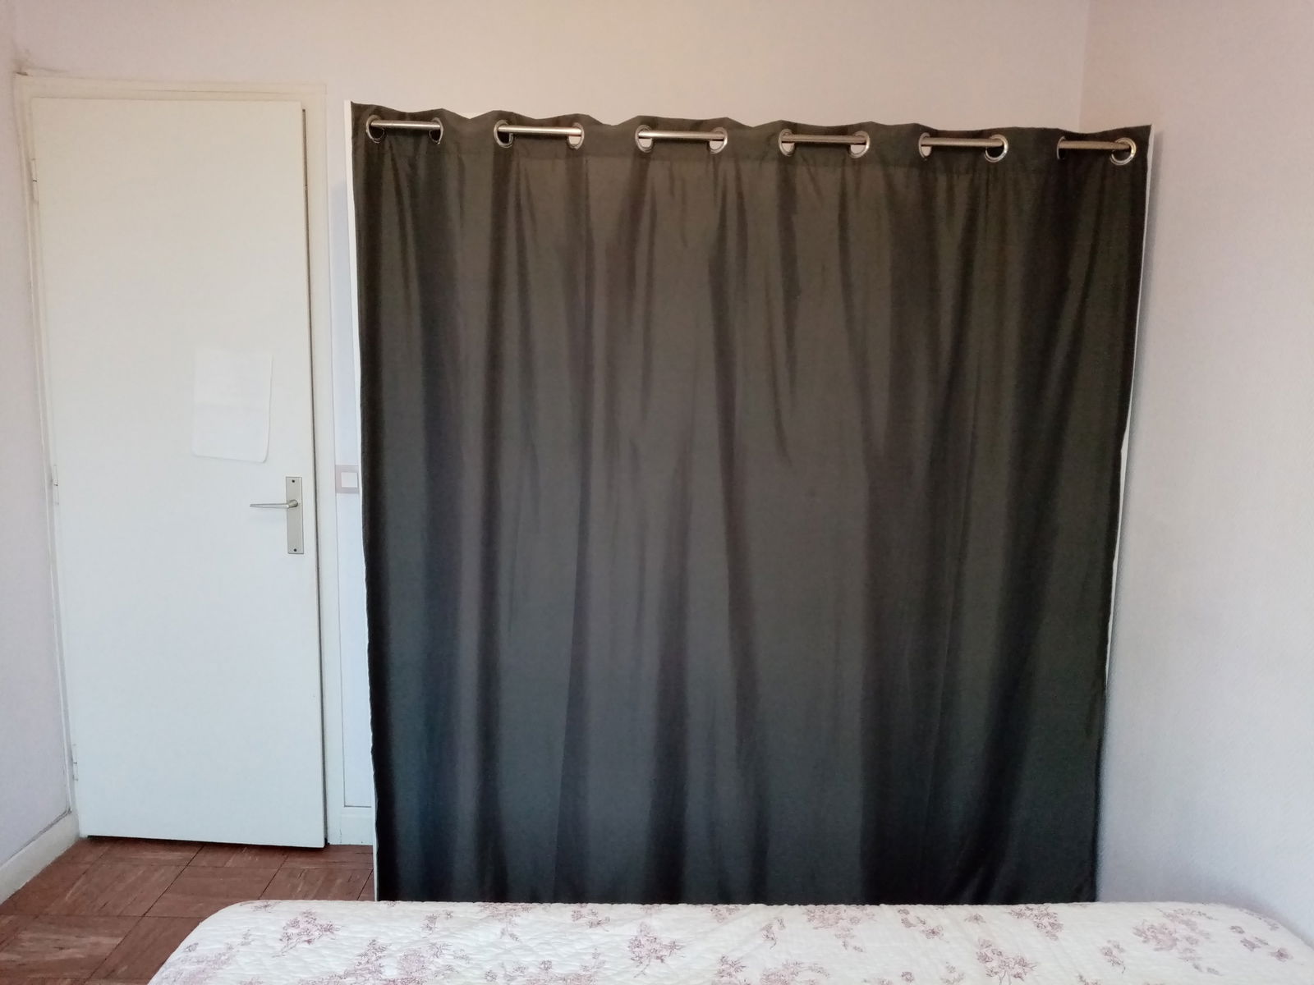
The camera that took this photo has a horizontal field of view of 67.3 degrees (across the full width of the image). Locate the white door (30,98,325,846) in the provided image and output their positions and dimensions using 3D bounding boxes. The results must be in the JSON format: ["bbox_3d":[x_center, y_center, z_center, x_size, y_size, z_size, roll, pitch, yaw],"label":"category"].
[{"bbox_3d":[-1.297,-0.004,2.735,0.720,2.060,0.050,2,8,3],"label":"white door"}]

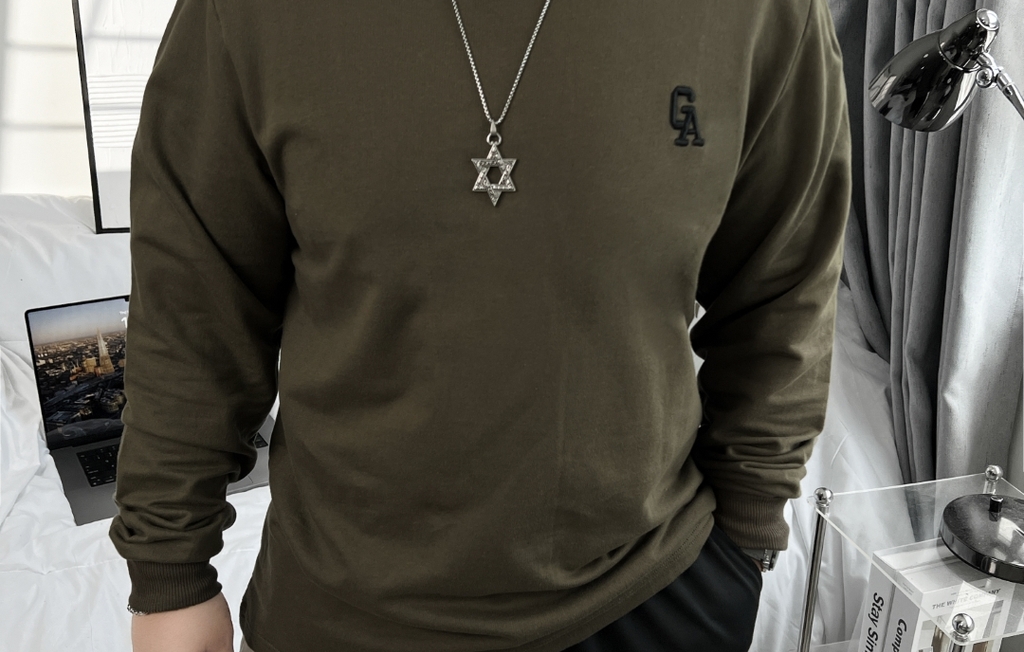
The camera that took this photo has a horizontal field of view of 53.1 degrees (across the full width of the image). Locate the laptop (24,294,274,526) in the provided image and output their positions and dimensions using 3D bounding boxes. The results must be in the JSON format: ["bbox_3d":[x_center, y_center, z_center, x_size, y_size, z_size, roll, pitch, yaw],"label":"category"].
[{"bbox_3d":[-0.566,0.109,1.676,0.356,0.211,0.397,-10,24,-29],"label":"laptop"}]

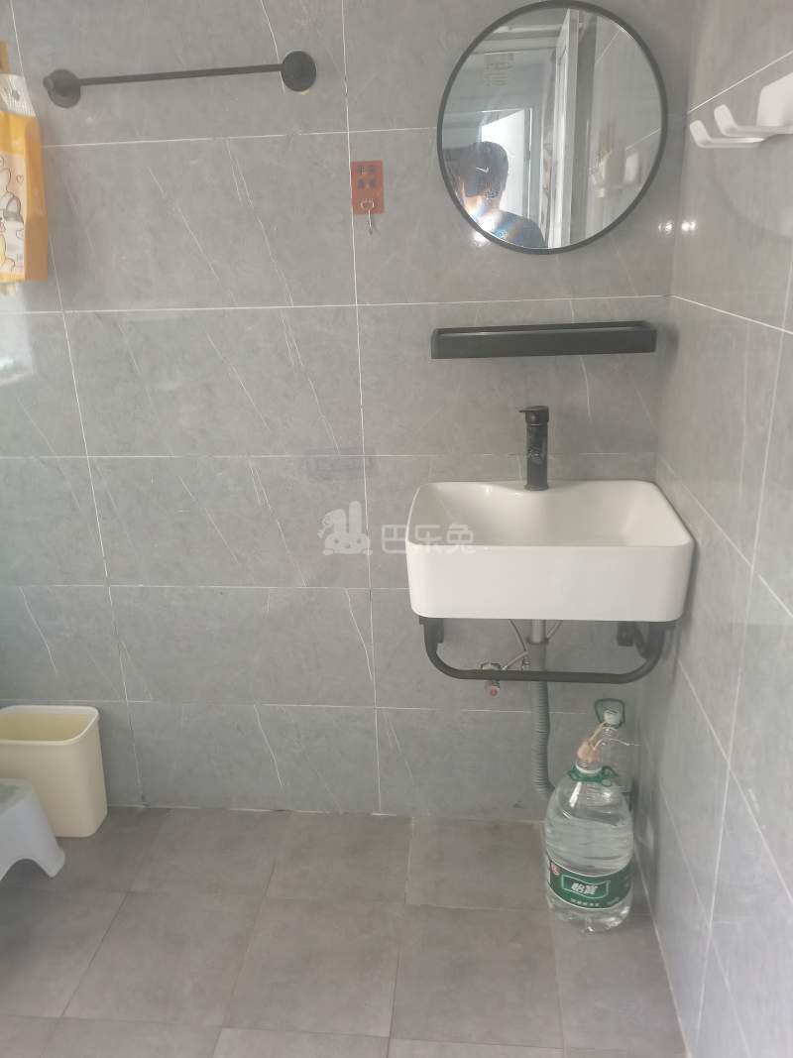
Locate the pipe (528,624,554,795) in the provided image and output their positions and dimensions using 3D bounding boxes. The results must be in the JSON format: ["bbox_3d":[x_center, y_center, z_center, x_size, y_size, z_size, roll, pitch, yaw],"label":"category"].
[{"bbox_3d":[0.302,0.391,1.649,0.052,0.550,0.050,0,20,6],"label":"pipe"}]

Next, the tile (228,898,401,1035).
[{"bbox_3d":[-0.147,0.852,1.560,0.302,0.010,0.301,0,20,6],"label":"tile"}]

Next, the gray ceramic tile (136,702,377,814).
[{"bbox_3d":[-0.342,0.558,1.935,0.598,0.303,0.012,0,19,5],"label":"gray ceramic tile"}]

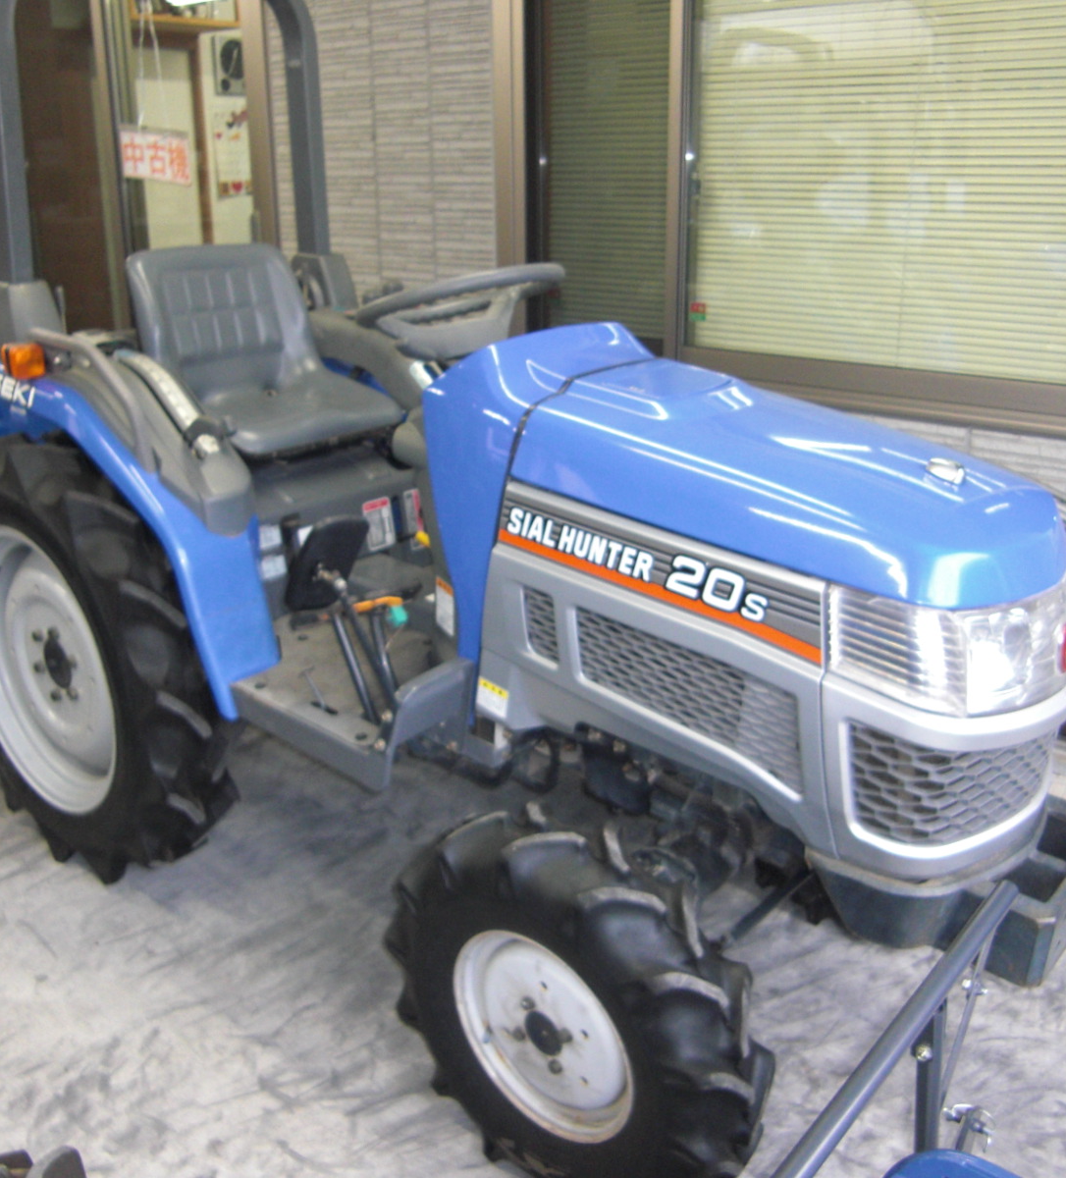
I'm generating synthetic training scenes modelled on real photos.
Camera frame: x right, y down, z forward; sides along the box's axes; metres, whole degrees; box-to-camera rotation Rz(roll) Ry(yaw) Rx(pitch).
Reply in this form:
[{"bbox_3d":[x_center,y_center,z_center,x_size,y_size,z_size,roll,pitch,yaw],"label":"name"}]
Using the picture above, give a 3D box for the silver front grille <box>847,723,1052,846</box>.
[{"bbox_3d":[0.632,0.217,1.752,0.184,0.168,0.439,16,24,39],"label":"silver front grille"}]

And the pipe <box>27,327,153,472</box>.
[{"bbox_3d":[-0.845,-0.357,2.415,0.398,0.245,0.051,16,24,39],"label":"pipe"}]

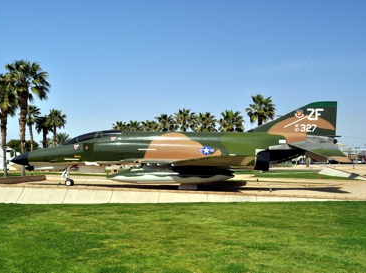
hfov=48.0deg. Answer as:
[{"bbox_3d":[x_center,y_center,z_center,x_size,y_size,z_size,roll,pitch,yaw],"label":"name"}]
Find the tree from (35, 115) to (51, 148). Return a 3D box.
[{"bbox_3d":[-20.150,0.899,60.041,3.200,8.020,3.200,0,-3,0],"label":"tree"}]

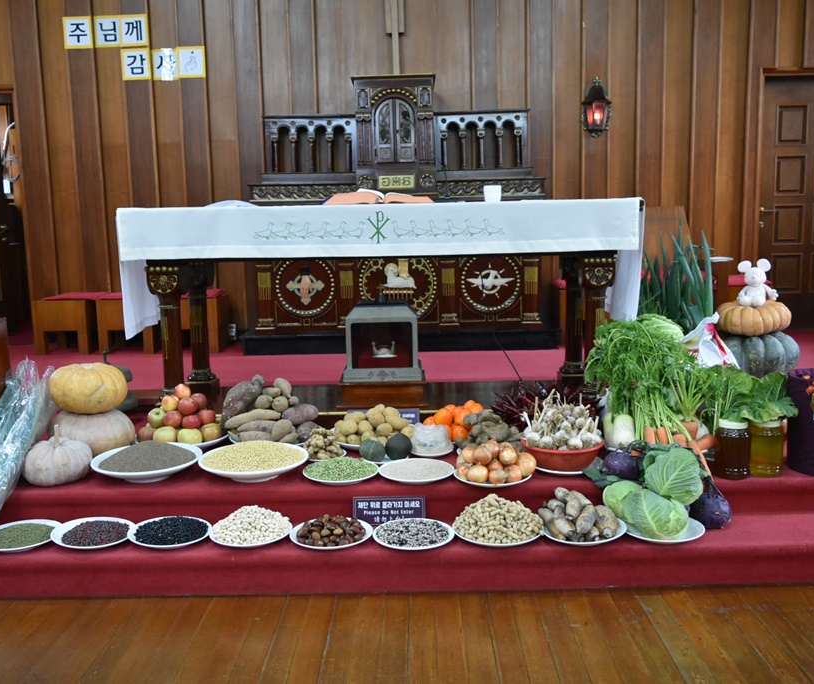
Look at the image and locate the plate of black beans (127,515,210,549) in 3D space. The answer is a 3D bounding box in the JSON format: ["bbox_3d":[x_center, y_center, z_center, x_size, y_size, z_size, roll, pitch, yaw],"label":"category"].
[{"bbox_3d":[-0.758,0.608,2.458,0.263,0.050,0.263,-1,8,0],"label":"plate of black beans"}]

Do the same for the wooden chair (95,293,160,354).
[{"bbox_3d":[-2.133,-0.160,6.022,0.421,0.460,0.356,-1,8,1],"label":"wooden chair"}]

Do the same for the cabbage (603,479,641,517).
[{"bbox_3d":[0.695,0.512,2.420,0.165,0.145,0.165,-1,8,0],"label":"cabbage"}]

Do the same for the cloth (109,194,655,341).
[{"bbox_3d":[-0.117,-0.369,3.625,2.209,0.540,0.734,-1,8,1],"label":"cloth"}]

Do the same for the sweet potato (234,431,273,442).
[{"bbox_3d":[-0.632,0.398,3.165,0.175,0.062,0.064,-1,8,1],"label":"sweet potato"}]

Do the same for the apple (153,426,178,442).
[{"bbox_3d":[-1.002,0.390,3.184,0.090,0.078,0.090,-1,8,1],"label":"apple"}]

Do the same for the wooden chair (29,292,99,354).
[{"bbox_3d":[-2.690,-0.155,6.166,0.405,0.440,0.410,-1,8,0],"label":"wooden chair"}]

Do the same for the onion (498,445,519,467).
[{"bbox_3d":[0.338,0.375,2.560,0.066,0.072,0.066,-1,8,0],"label":"onion"}]

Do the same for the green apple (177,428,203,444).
[{"bbox_3d":[-0.898,0.396,3.188,0.094,0.078,0.092,-1,8,1],"label":"green apple"}]

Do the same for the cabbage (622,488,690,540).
[{"bbox_3d":[0.782,0.542,2.420,0.205,0.140,0.180,-1,8,1],"label":"cabbage"}]

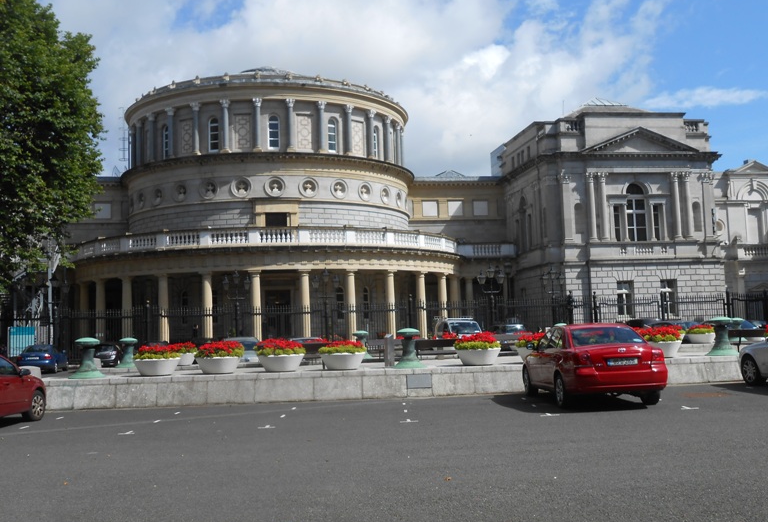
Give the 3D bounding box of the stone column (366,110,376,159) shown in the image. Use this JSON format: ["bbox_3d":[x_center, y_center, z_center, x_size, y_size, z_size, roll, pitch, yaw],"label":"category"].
[{"bbox_3d":[-0.859,-9.638,64.077,0.680,3.795,0.680,-6,-6,38],"label":"stone column"}]

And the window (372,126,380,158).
[{"bbox_3d":[-0.674,-9.857,69.526,0.300,2.685,1.000,-5,-6,32],"label":"window"}]

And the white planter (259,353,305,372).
[{"bbox_3d":[-2.327,2.311,19.085,1.080,0.400,1.080,-1,-5,-10],"label":"white planter"}]

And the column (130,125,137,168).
[{"bbox_3d":[-21.182,-9.198,71.347,0.600,3.935,0.600,0,-5,-21],"label":"column"}]

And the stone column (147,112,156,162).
[{"bbox_3d":[-16.847,-8.966,61.184,0.660,3.537,0.660,-6,-6,44],"label":"stone column"}]

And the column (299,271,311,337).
[{"bbox_3d":[-4.996,3.072,53.703,0.740,4.880,0.740,-1,-5,-9],"label":"column"}]

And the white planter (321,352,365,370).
[{"bbox_3d":[-0.925,2.227,18.781,1.020,0.380,1.020,-1,-5,-9],"label":"white planter"}]

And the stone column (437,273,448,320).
[{"bbox_3d":[4.303,3.389,61.303,0.740,4.880,0.740,-1,-5,-9],"label":"stone column"}]

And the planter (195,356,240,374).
[{"bbox_3d":[-3.783,2.388,19.350,0.985,0.375,0.985,-1,-5,-9],"label":"planter"}]

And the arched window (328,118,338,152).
[{"bbox_3d":[-3.761,-9.313,62.178,0.900,2.663,0.300,1,-6,-34],"label":"arched window"}]

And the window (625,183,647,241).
[{"bbox_3d":[18.206,-3.513,60.960,1.520,4.222,0.350,-1,-5,-9],"label":"window"}]

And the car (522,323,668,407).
[{"bbox_3d":[3.897,1.949,16.320,1.760,1.480,4.630,-2,-5,-2],"label":"car"}]

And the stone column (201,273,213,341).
[{"bbox_3d":[-12.166,3.478,58.302,0.780,5.362,0.780,-3,-5,9],"label":"stone column"}]

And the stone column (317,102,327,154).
[{"bbox_3d":[-4.735,-10.341,65.085,0.600,3.935,0.600,1,-6,-27],"label":"stone column"}]

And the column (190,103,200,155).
[{"bbox_3d":[-13.088,-9.223,58.789,0.660,3.758,0.660,-2,-4,0],"label":"column"}]

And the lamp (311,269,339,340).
[{"bbox_3d":[-3.189,2.916,47.425,1.550,4.970,0.700,-1,-5,-10],"label":"lamp"}]

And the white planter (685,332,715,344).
[{"bbox_3d":[10.728,2.619,28.551,1.020,0.370,1.020,-1,-5,-9],"label":"white planter"}]

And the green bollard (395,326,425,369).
[{"bbox_3d":[0.585,1.931,18.788,0.755,0.905,0.755,-1,-5,-9],"label":"green bollard"}]

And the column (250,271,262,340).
[{"bbox_3d":[-8.072,3.074,53.249,0.760,4.899,0.760,-2,-4,-3],"label":"column"}]

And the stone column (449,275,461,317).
[{"bbox_3d":[5.397,3.590,64.184,0.740,4.880,0.740,-1,-5,-9],"label":"stone column"}]

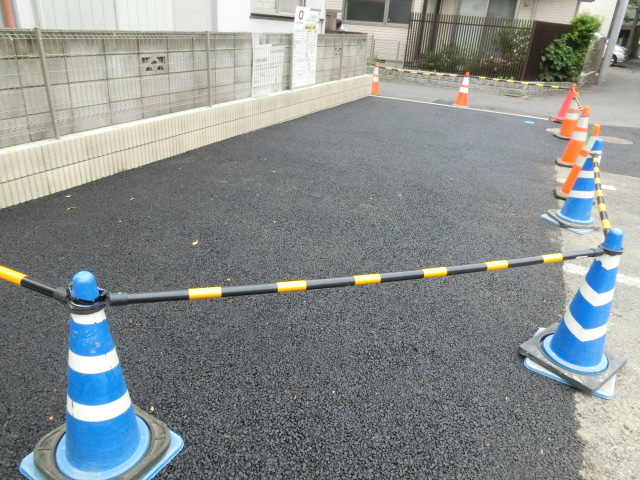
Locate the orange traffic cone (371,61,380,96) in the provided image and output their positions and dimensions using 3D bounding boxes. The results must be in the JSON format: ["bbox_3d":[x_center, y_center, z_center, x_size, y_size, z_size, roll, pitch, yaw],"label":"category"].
[{"bbox_3d":[1.340,-3.884,11.147,0.370,0.700,0.370,12,26,16],"label":"orange traffic cone"}]

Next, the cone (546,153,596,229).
[{"bbox_3d":[2.244,-0.479,3.915,0.410,0.700,0.410,15,27,21],"label":"cone"}]

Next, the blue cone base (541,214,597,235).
[{"bbox_3d":[2.223,-0.186,4.040,0.420,0.060,0.420,-8,27,-24],"label":"blue cone base"}]

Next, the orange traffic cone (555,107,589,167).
[{"bbox_3d":[3.380,-1.349,6.001,0.420,0.700,0.420,4,25,-2],"label":"orange traffic cone"}]

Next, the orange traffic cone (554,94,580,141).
[{"bbox_3d":[4.303,-2.119,7.860,0.420,0.700,0.420,4,25,-2],"label":"orange traffic cone"}]

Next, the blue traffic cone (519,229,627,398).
[{"bbox_3d":[1.315,0.278,2.206,0.420,0.700,0.420,23,30,34],"label":"blue traffic cone"}]

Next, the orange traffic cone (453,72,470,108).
[{"bbox_3d":[3.261,-3.376,10.395,0.370,0.700,0.370,12,26,16],"label":"orange traffic cone"}]

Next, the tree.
[{"bbox_3d":[7.395,-5.700,13.700,1.420,1.880,1.250,6,25,3],"label":"tree"}]

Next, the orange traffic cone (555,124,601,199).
[{"bbox_3d":[2.714,-0.807,4.731,0.420,0.700,0.420,4,25,-2],"label":"orange traffic cone"}]

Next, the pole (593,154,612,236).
[{"bbox_3d":[1.795,-0.325,2.956,0.050,0.050,2.080,15,27,22],"label":"pole"}]

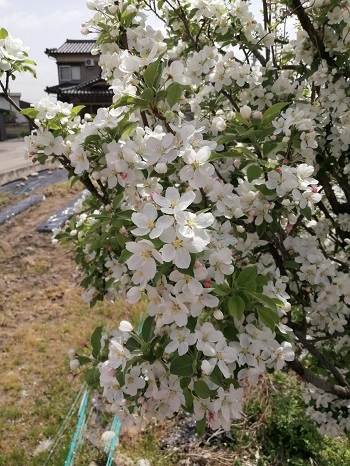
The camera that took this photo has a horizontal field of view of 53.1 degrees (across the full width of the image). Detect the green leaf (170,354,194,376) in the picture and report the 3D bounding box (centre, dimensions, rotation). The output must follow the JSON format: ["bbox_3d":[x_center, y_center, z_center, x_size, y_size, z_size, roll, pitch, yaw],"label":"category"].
[{"bbox_3d":[0.011,0.200,0.528,0.038,0.033,0.012,0,-11,0],"label":"green leaf"}]

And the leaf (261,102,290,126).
[{"bbox_3d":[0.167,-0.196,0.580,0.058,0.022,0.012,-37,-15,6],"label":"leaf"}]

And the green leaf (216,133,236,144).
[{"bbox_3d":[0.091,-0.166,0.616,0.037,0.008,0.026,-22,49,-11],"label":"green leaf"}]

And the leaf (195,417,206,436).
[{"bbox_3d":[0.041,0.310,0.561,0.016,0.035,0.009,-2,-6,-6],"label":"leaf"}]

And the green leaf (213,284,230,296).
[{"bbox_3d":[0.074,0.092,0.561,0.029,0.010,0.022,17,54,-6],"label":"green leaf"}]

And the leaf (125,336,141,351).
[{"bbox_3d":[-0.065,0.171,0.540,0.028,0.011,0.019,27,59,11],"label":"leaf"}]

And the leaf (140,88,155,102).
[{"bbox_3d":[-0.046,-0.229,0.583,0.022,0.025,0.010,9,-17,7],"label":"leaf"}]

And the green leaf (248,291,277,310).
[{"bbox_3d":[0.124,0.096,0.500,0.043,0.011,0.017,30,70,26],"label":"green leaf"}]

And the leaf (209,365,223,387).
[{"bbox_3d":[0.065,0.215,0.530,0.020,0.010,0.035,-18,57,-5],"label":"leaf"}]

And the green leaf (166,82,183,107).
[{"bbox_3d":[-0.002,-0.196,0.500,0.021,0.036,0.010,9,10,-2],"label":"green leaf"}]

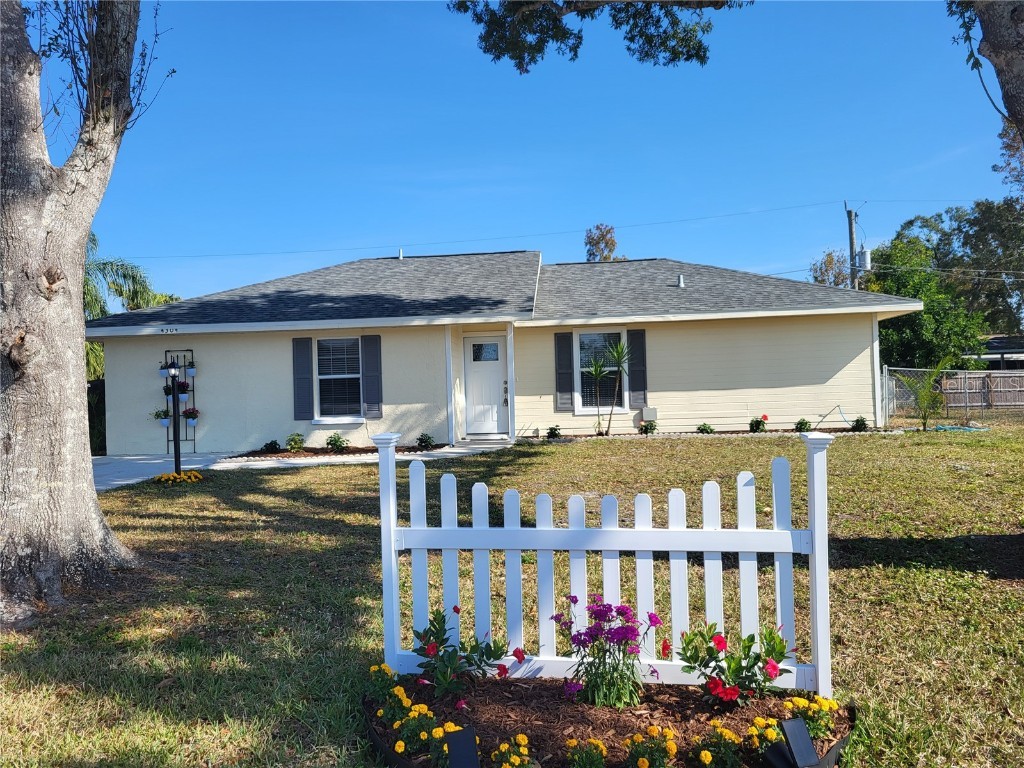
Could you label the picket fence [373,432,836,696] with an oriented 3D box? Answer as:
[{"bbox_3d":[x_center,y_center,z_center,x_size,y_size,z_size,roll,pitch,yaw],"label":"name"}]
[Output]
[{"bbox_3d":[0.383,0.802,3.531,2.069,1.162,0.153,-2,1,11],"label":"picket fence"}]

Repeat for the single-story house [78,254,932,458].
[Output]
[{"bbox_3d":[-0.083,-1.075,19.303,16.926,4.372,9.929,-2,1,4],"label":"single-story house"}]

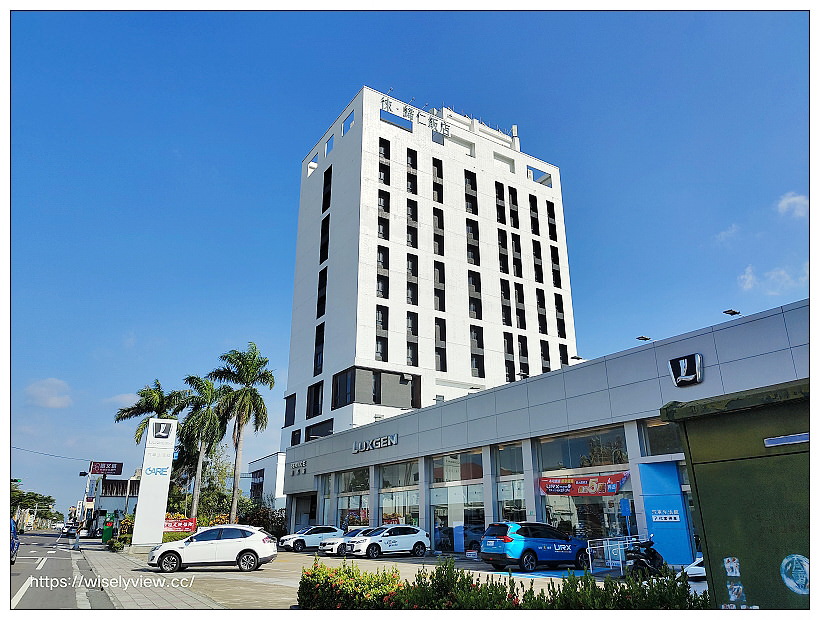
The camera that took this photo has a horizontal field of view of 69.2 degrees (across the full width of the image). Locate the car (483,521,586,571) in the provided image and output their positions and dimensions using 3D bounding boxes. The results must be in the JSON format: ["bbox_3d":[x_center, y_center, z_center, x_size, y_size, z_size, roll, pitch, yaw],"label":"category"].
[{"bbox_3d":[5.003,9.132,23.049,4.720,1.670,1.845,12,-23,-29],"label":"car"}]

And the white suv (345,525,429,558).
[{"bbox_3d":[-1.092,12.554,32.283,4.630,1.620,1.845,12,-23,-29],"label":"white suv"}]

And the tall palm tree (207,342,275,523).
[{"bbox_3d":[-12.958,9.688,44.012,5.000,15.133,5.000,6,-21,-15],"label":"tall palm tree"}]

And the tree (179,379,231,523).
[{"bbox_3d":[-14.905,10.515,41.932,4.100,12.164,4.100,7,-21,-18],"label":"tree"}]

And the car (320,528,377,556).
[{"bbox_3d":[-3.146,13.863,35.669,4.600,1.500,1.820,12,-23,-30],"label":"car"}]

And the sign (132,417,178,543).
[{"bbox_3d":[-15.309,10.287,35.820,1.620,7.200,0.400,10,-22,-26],"label":"sign"}]

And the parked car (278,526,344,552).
[{"bbox_3d":[-6.770,15.934,41.478,4.600,1.620,1.845,13,-24,-32],"label":"parked car"}]

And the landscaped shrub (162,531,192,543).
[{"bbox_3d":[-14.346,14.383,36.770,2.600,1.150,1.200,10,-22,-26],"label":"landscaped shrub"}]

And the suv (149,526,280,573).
[{"bbox_3d":[-7.412,9.066,22.677,4.625,1.620,1.845,4,-20,-10],"label":"suv"}]

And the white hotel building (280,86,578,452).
[{"bbox_3d":[3.209,2.172,78.037,32.400,52.500,19.200,12,-23,-30],"label":"white hotel building"}]

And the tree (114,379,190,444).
[{"bbox_3d":[-17.592,10.181,39.804,4.800,11.349,4.800,8,-22,-22],"label":"tree"}]

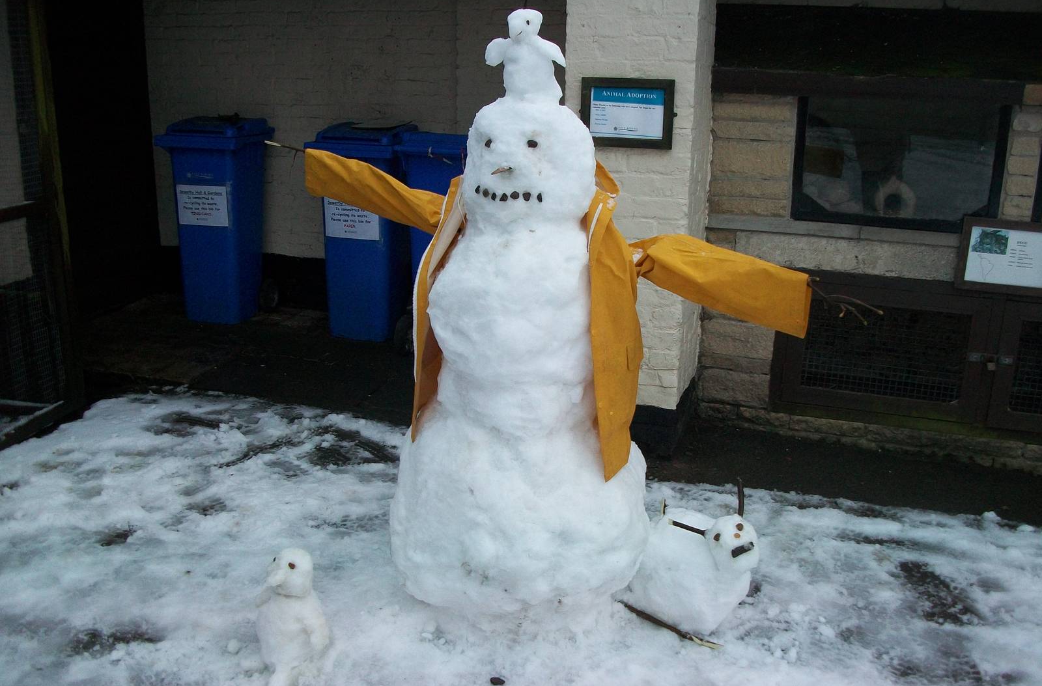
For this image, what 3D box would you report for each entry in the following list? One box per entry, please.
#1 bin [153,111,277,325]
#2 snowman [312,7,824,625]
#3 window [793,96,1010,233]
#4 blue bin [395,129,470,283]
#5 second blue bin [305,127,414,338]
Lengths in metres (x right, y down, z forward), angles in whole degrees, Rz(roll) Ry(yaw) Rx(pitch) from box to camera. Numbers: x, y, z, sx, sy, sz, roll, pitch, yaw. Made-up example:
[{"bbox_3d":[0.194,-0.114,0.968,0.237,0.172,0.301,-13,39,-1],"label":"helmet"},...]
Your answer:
[{"bbox_3d":[-1.605,-0.691,5.312,0.490,1.080,0.560,5,16,13],"label":"bin"},{"bbox_3d":[0.046,-0.049,2.371,1.260,1.455,0.660,5,16,15],"label":"snowman"},{"bbox_3d":[1.328,-0.626,3.393,0.689,0.440,0.080,6,16,16],"label":"window"},{"bbox_3d":[-0.272,-0.539,4.861,0.490,1.075,0.560,6,16,18],"label":"blue bin"},{"bbox_3d":[-0.746,-0.592,5.009,0.490,1.080,0.560,7,16,20],"label":"second blue bin"}]

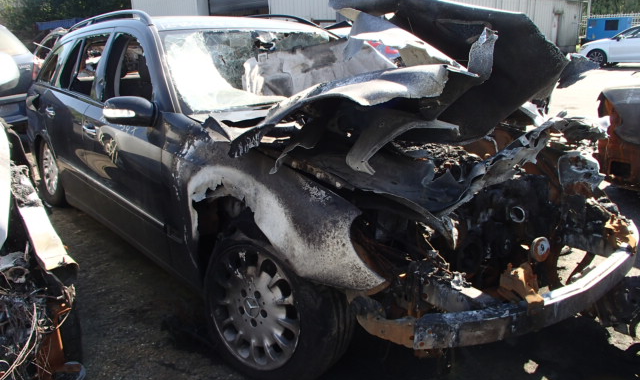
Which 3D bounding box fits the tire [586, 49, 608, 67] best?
[{"bbox_3d":[9.659,-4.583,18.100,0.630,0.630,0.220,-2,14,-6],"label":"tire"}]

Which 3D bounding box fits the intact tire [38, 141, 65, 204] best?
[{"bbox_3d":[-1.978,-0.151,4.020,0.225,0.640,0.640,-11,18,-38],"label":"intact tire"}]

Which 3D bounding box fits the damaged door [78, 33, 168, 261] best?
[{"bbox_3d":[-0.943,-0.278,2.679,0.250,1.070,1.140,-11,18,-38],"label":"damaged door"}]

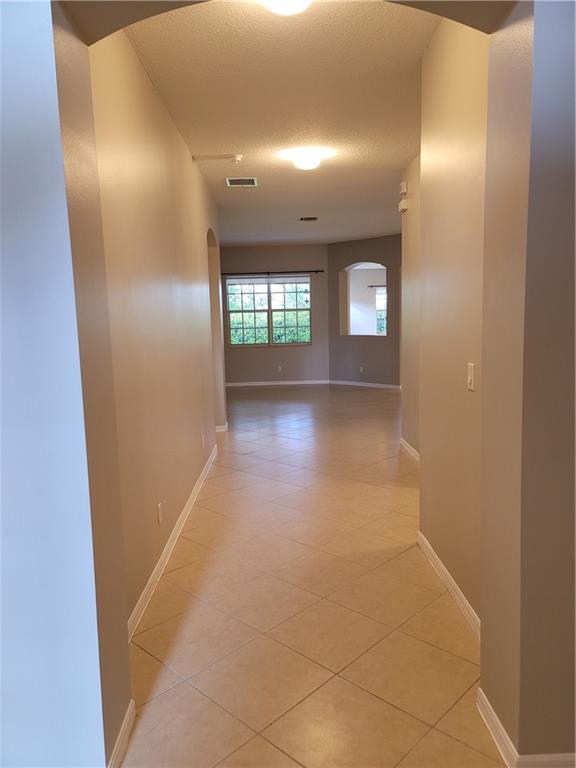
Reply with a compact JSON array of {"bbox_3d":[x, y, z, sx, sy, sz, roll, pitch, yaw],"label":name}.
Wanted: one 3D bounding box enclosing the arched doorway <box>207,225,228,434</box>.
[{"bbox_3d":[-0.962,-0.580,6.855,0.190,2.600,1.030,-2,7,-1],"label":"arched doorway"}]

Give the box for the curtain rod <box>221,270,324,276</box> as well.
[{"bbox_3d":[-0.428,-2.401,12.012,2.440,0.055,0.090,-2,7,-1],"label":"curtain rod"}]

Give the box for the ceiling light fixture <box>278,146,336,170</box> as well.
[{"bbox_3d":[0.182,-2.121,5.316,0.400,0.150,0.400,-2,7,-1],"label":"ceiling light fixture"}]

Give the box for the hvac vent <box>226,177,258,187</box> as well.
[{"bbox_3d":[-0.517,-2.295,6.346,0.335,0.020,0.370,-2,7,-1],"label":"hvac vent"}]

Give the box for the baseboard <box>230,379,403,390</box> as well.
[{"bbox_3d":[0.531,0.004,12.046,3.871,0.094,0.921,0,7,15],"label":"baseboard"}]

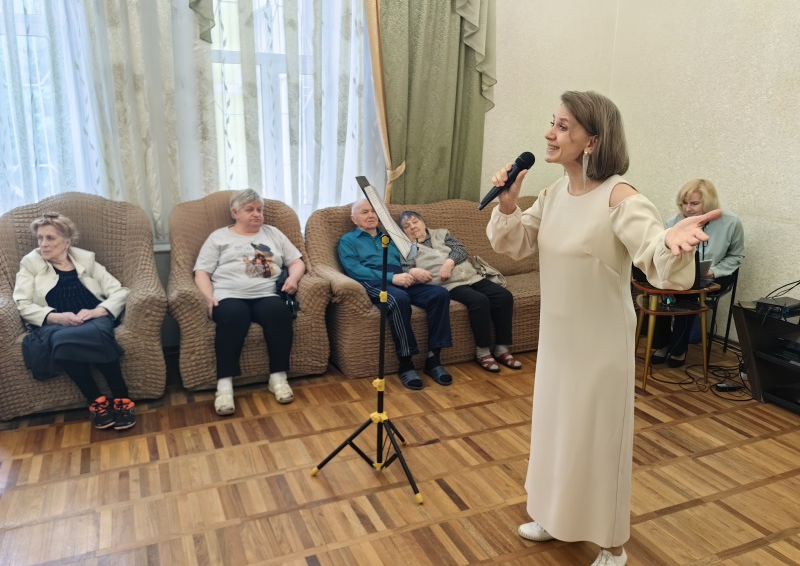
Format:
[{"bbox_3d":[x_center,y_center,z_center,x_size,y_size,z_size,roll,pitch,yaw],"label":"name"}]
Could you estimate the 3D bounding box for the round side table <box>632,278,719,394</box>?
[{"bbox_3d":[1.683,0.301,3.987,0.566,0.634,0.566,13,18,39],"label":"round side table"}]

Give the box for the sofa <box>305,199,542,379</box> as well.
[{"bbox_3d":[0.531,-0.080,4.640,2.363,1.012,0.936,-5,15,-24],"label":"sofa"}]

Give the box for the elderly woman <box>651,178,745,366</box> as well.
[{"bbox_3d":[2.047,-0.080,4.312,0.528,1.238,0.619,13,18,39],"label":"elderly woman"}]

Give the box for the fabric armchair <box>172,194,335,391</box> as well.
[{"bbox_3d":[-1.009,-0.013,4.018,0.951,1.102,0.861,-5,15,-24],"label":"fabric armchair"}]

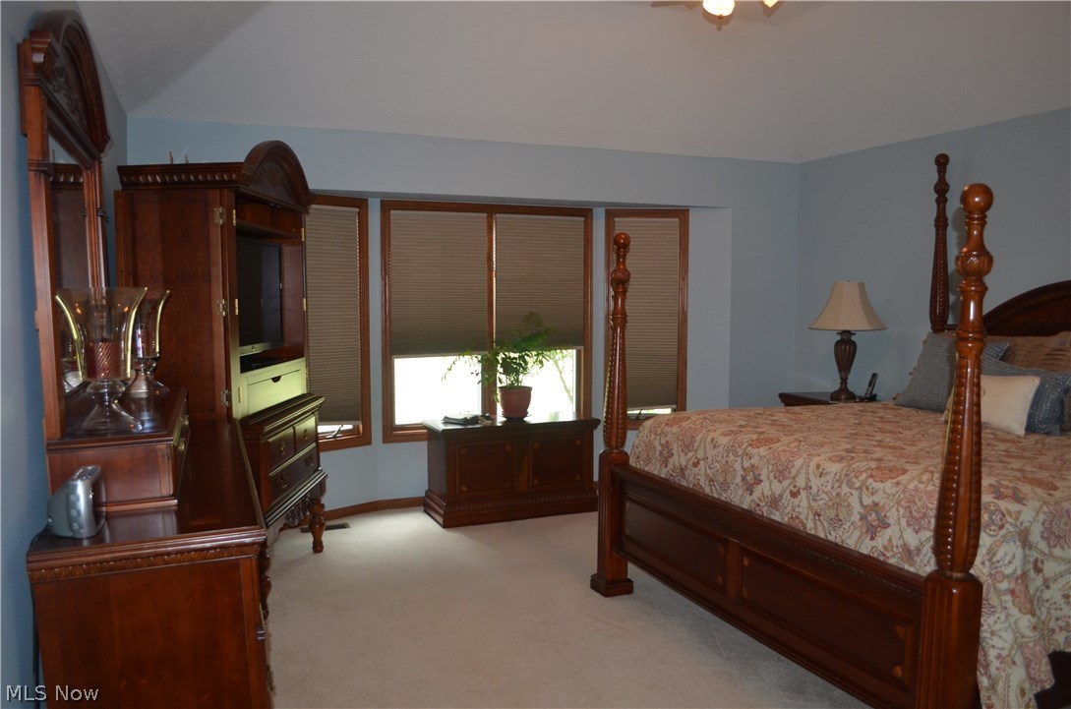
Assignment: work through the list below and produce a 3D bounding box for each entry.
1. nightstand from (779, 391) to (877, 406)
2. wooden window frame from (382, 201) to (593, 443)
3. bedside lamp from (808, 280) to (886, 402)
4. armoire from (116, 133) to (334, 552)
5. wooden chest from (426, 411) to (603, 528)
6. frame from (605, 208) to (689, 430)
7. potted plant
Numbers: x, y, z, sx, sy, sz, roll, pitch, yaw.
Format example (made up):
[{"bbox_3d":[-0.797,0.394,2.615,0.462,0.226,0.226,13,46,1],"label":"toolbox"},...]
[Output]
[{"bbox_3d":[2.108,0.676,5.467,0.495,0.754,0.735,-2,5,-22],"label":"nightstand"},{"bbox_3d":[-0.311,-0.239,5.712,1.587,1.650,0.080,-2,5,-22],"label":"wooden window frame"},{"bbox_3d":[2.076,-0.091,5.365,0.523,0.795,0.523,-2,5,-22],"label":"bedside lamp"},{"bbox_3d":[-1.524,0.054,4.081,0.620,2.233,1.012,0,5,1],"label":"armoire"},{"bbox_3d":[-0.156,0.751,5.400,1.103,0.625,0.412,-2,5,-23],"label":"wooden chest"},{"bbox_3d":[0.841,-0.263,6.019,0.626,1.650,0.080,0,5,-4],"label":"frame"},{"bbox_3d":[-0.219,0.075,5.418,0.750,0.726,0.600,-2,5,-22],"label":"potted plant"}]

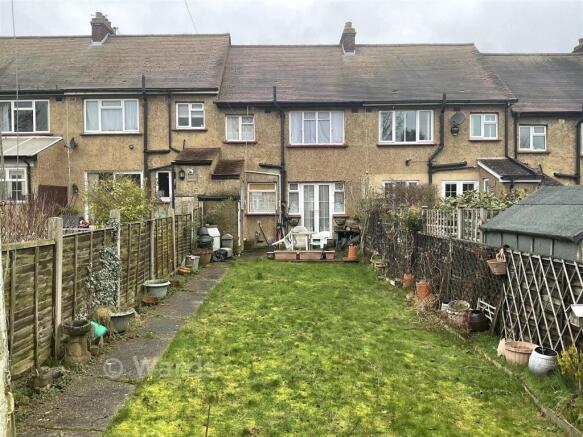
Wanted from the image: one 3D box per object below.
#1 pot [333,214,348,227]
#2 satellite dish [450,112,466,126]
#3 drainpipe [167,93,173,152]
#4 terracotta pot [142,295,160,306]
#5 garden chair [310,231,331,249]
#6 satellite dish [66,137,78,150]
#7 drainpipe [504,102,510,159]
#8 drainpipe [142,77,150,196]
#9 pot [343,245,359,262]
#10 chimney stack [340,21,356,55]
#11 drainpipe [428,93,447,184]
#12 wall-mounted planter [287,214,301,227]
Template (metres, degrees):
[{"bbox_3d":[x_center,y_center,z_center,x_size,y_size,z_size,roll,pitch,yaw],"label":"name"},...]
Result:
[{"bbox_3d":[1.761,0.083,17.550,0.440,0.340,0.280,0,1,0],"label":"pot"},{"bbox_3d":[5.917,-3.515,17.300,0.520,0.500,0.300,0,1,30],"label":"satellite dish"},{"bbox_3d":[-4.297,-3.428,17.257,0.086,2.091,0.091,-1,1,0],"label":"drainpipe"},{"bbox_3d":[-2.394,1.402,8.350,0.280,0.150,0.280,0,1,0],"label":"terracotta pot"},{"bbox_3d":[0.836,0.724,14.032,0.568,0.731,0.568,-1,1,-30],"label":"garden chair"},{"bbox_3d":[-7.644,-2.618,17.043,0.487,0.457,0.386,1,2,45],"label":"satellite dish"},{"bbox_3d":[7.763,-3.235,17.550,0.140,2.020,0.140,0,1,0],"label":"drainpipe"},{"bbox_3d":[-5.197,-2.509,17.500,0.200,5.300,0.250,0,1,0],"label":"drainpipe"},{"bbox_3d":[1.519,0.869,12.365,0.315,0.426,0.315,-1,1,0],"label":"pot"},{"bbox_3d":[2.433,-7.602,21.112,0.507,1.404,1.370,-1,1,0],"label":"chimney stack"},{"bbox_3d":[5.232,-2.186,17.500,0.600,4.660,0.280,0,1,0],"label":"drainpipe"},{"bbox_3d":[0.097,0.083,17.550,0.420,0.340,0.280,0,1,0],"label":"wall-mounted planter"}]

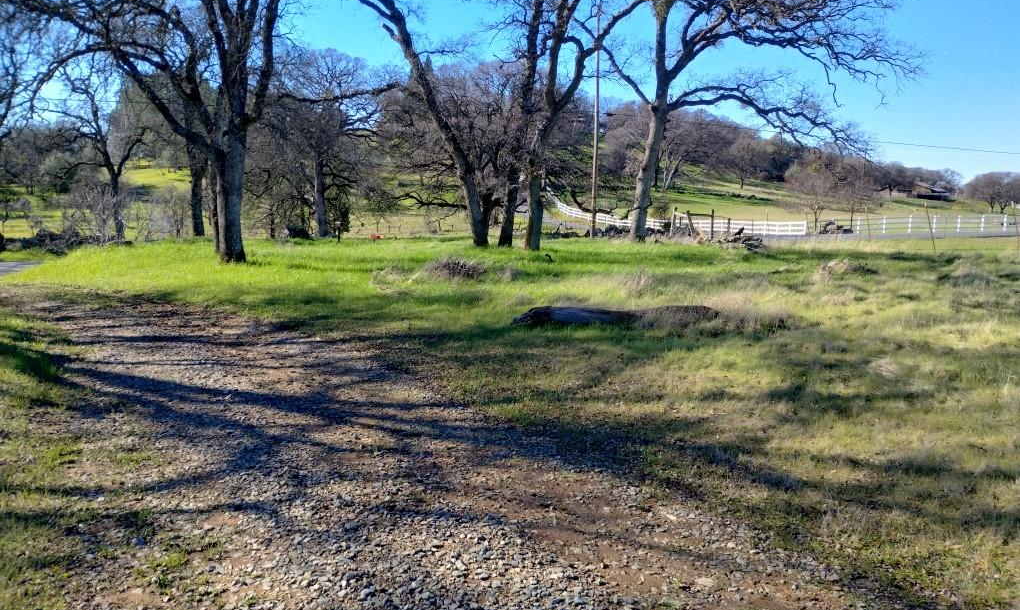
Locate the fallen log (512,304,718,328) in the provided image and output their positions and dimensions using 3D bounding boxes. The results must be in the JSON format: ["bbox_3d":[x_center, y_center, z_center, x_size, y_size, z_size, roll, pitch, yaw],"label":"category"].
[{"bbox_3d":[1.405,0.153,11.000,2.750,0.330,0.400,0,7,0],"label":"fallen log"}]

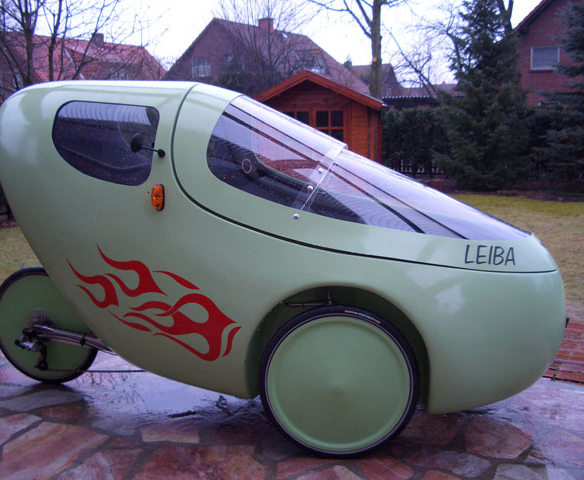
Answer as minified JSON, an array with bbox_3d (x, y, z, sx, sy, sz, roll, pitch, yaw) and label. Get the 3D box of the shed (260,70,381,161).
[{"bbox_3d":[0.563,-2.285,14.055,2.950,2.450,2.700,0,9,10],"label":"shed"}]

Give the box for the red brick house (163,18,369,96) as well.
[{"bbox_3d":[-1.823,-10.896,45.632,10.600,8.900,10.400,5,11,36],"label":"red brick house"}]

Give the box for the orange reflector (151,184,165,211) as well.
[{"bbox_3d":[-0.405,-0.128,1.955,0.033,0.077,0.027,1,2,17],"label":"orange reflector"}]

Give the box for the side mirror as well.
[{"bbox_3d":[-0.425,-0.280,1.894,0.048,0.069,0.130,2,10,20],"label":"side mirror"}]

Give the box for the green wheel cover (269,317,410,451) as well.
[{"bbox_3d":[0.133,0.411,1.850,0.430,0.430,0.050,0,9,12],"label":"green wheel cover"}]

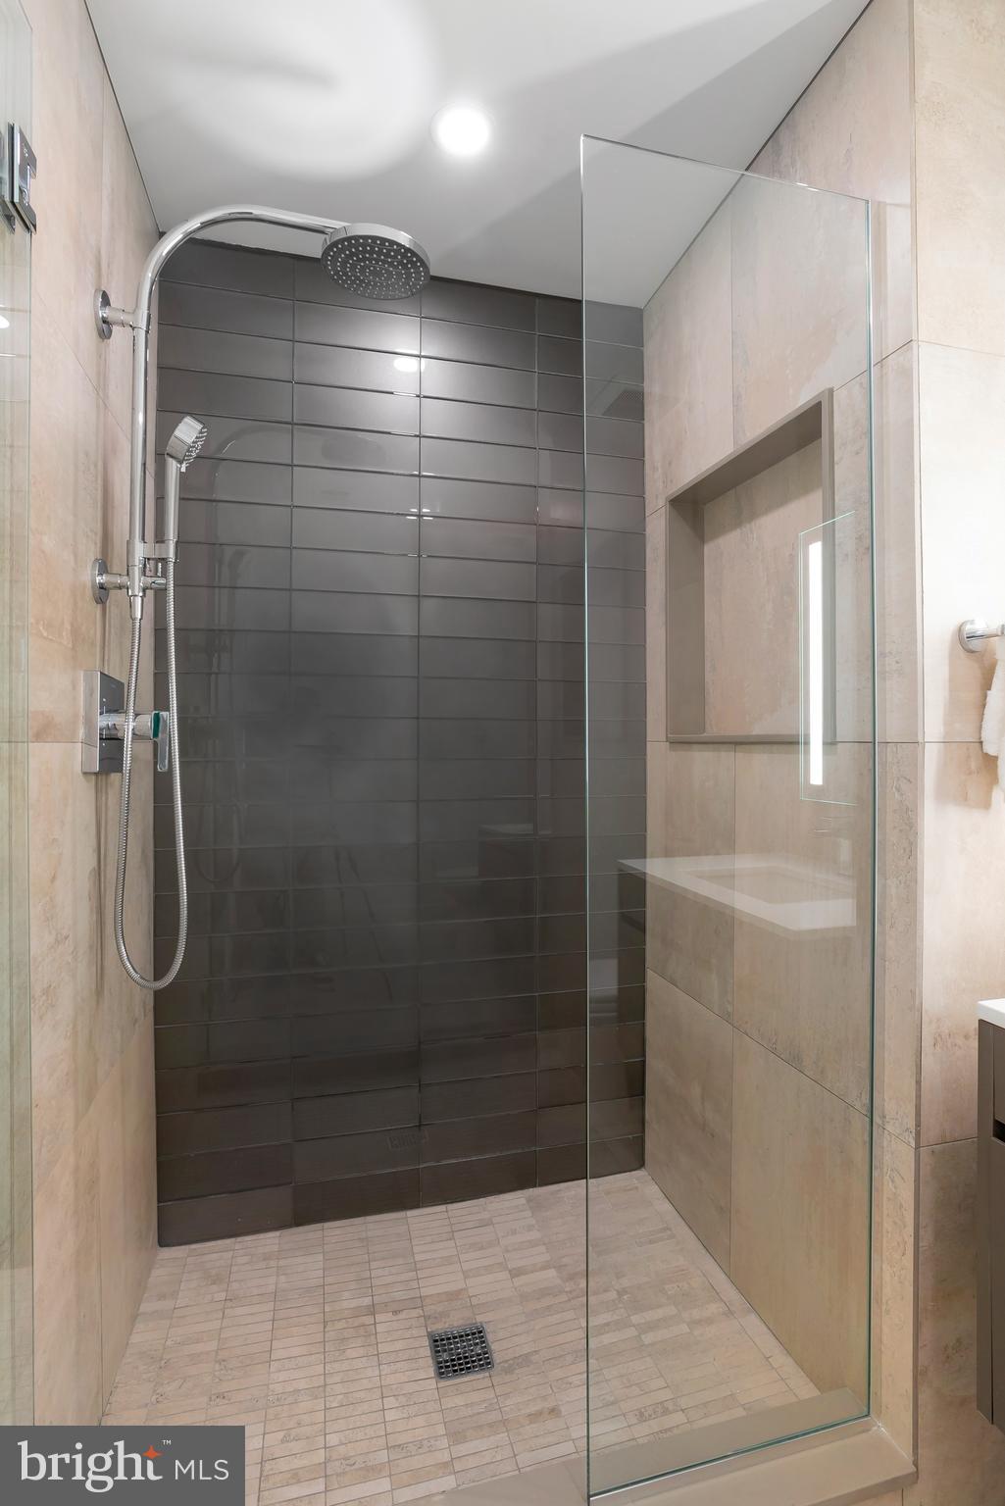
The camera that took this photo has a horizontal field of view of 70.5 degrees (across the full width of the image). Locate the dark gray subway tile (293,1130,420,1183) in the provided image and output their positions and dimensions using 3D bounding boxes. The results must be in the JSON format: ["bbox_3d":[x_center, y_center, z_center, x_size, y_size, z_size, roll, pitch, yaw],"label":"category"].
[{"bbox_3d":[-0.356,0.987,1.744,0.306,0.100,0.010,0,0,-14],"label":"dark gray subway tile"}]

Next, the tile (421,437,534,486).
[{"bbox_3d":[-0.059,-0.749,1.839,0.304,0.100,0.010,0,0,-14],"label":"tile"}]

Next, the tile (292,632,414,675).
[{"bbox_3d":[-0.358,-0.237,1.752,0.306,0.100,0.010,0,0,-14],"label":"tile"}]

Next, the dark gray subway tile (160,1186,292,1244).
[{"bbox_3d":[-0.650,1.089,1.678,0.299,0.100,0.010,0,0,-14],"label":"dark gray subway tile"}]

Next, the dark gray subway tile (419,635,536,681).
[{"bbox_3d":[-0.059,-0.239,1.844,0.306,0.100,0.010,0,-1,-14],"label":"dark gray subway tile"}]

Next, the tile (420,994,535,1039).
[{"bbox_3d":[-0.057,0.681,1.819,0.306,0.100,0.010,0,0,-14],"label":"tile"}]

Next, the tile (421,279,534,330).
[{"bbox_3d":[-0.061,-1.162,1.853,0.306,0.100,0.010,0,-1,-14],"label":"tile"}]

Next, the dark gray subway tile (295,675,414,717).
[{"bbox_3d":[-0.358,-0.135,1.752,0.306,0.100,0.010,0,0,-14],"label":"dark gray subway tile"}]

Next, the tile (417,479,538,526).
[{"bbox_3d":[-0.059,-0.648,1.838,0.304,0.100,0.010,0,0,-14],"label":"tile"}]

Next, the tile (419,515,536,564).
[{"bbox_3d":[-0.059,-0.547,1.837,0.304,0.100,0.010,0,0,-14],"label":"tile"}]

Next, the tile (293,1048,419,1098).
[{"bbox_3d":[-0.357,0.783,1.746,0.306,0.100,0.010,0,0,-14],"label":"tile"}]

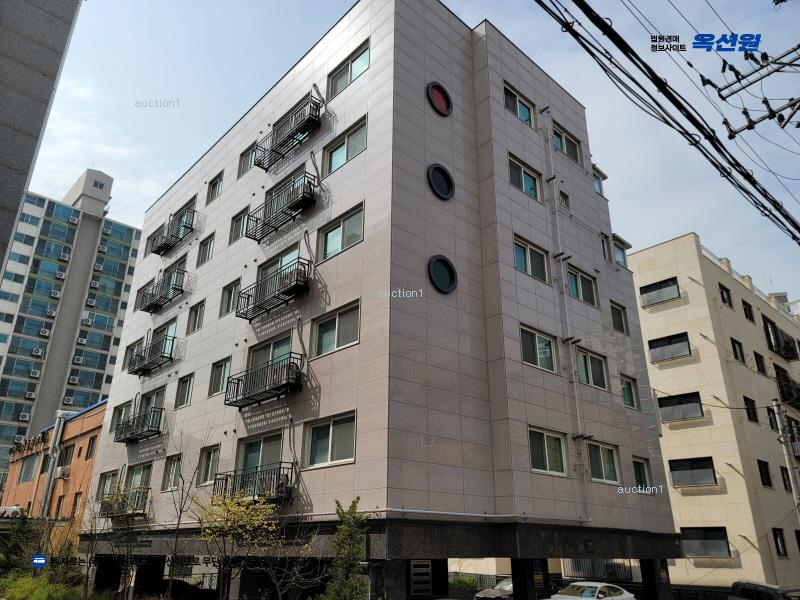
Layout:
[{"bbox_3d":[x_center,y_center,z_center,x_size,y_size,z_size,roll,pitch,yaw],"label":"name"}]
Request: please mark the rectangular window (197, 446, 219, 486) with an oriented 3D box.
[{"bbox_3d":[-5.924,5.168,18.070,0.150,1.187,1.353,20,-29,-39],"label":"rectangular window"}]

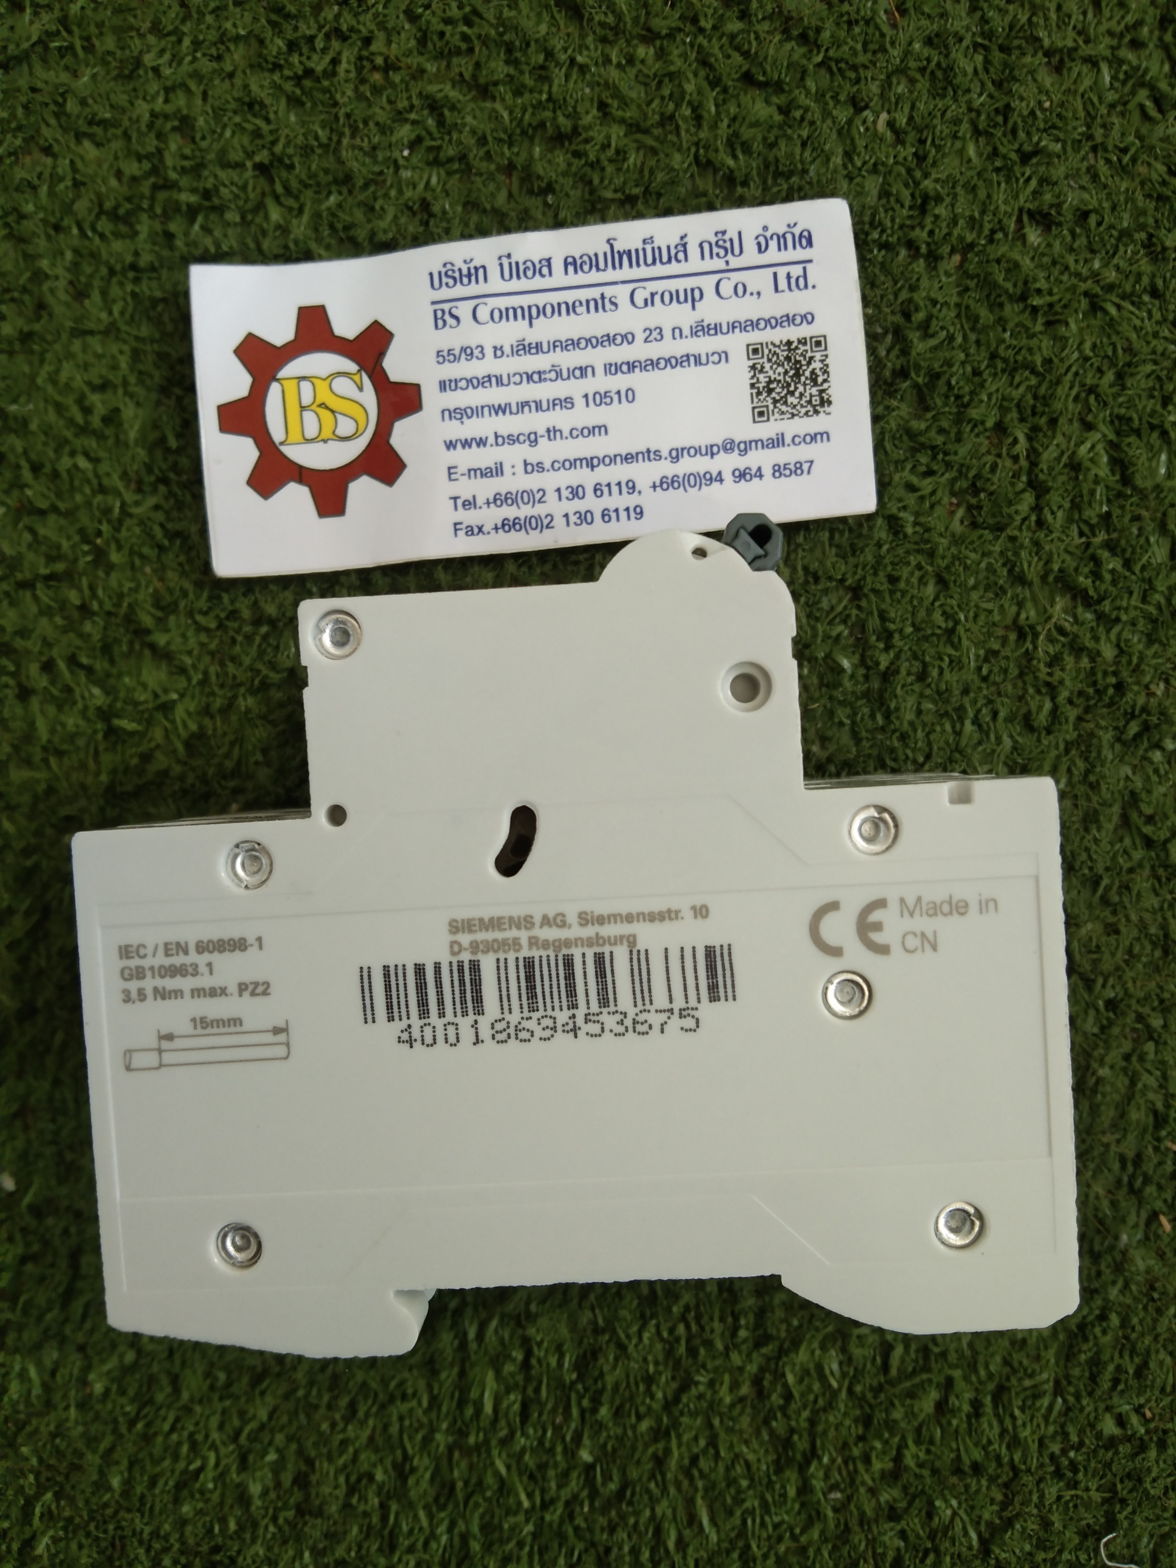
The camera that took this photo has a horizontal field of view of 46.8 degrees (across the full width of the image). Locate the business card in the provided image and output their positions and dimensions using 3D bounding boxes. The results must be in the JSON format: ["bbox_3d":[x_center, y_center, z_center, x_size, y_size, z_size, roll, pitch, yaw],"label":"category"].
[{"bbox_3d":[-0.006,-0.044,0.150,0.074,0.004,0.035,-5,90,0],"label":"business card"}]

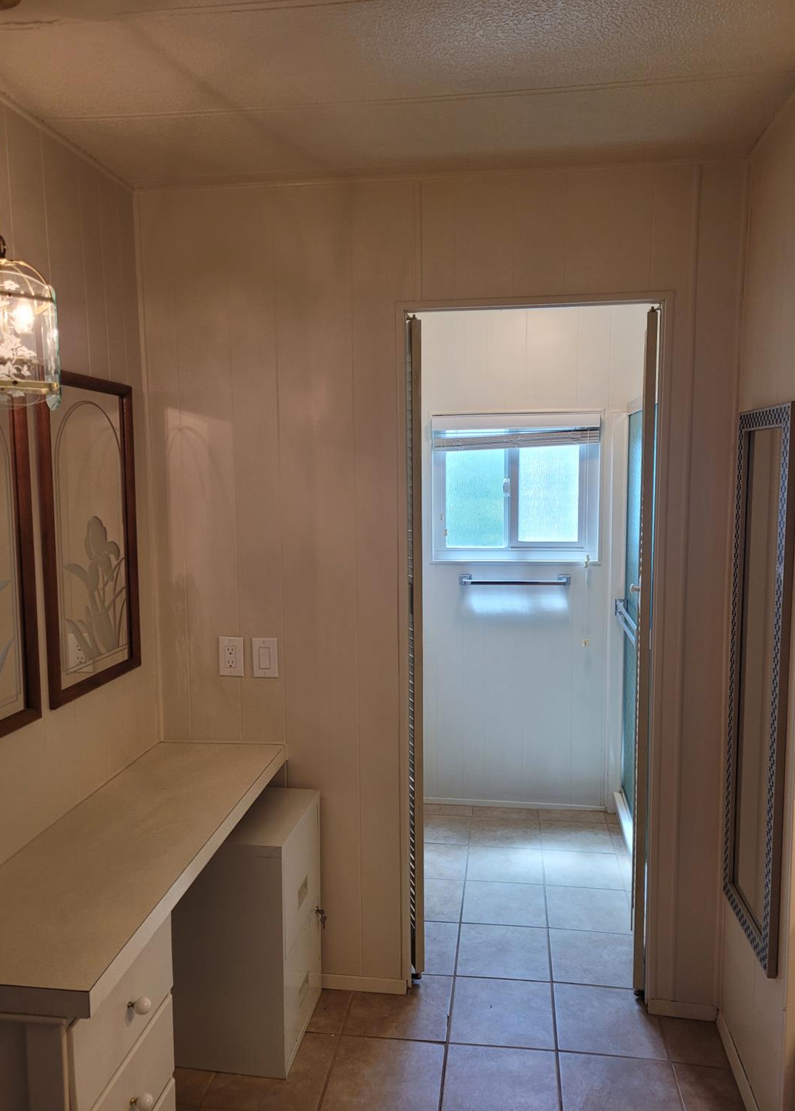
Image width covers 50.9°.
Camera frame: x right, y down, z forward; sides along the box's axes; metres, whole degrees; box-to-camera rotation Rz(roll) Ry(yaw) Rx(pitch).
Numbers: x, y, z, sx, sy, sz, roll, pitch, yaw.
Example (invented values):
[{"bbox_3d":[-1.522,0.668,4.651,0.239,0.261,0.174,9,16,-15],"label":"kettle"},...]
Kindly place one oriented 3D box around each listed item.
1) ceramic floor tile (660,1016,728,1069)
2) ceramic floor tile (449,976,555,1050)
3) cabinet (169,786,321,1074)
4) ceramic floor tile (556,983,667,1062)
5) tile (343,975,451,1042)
[{"bbox_3d":[0.848,1.380,2.368,0.164,0.012,0.187,0,6,8],"label":"ceramic floor tile"},{"bbox_3d":[0.315,1.370,2.498,0.300,0.012,0.300,0,6,8],"label":"ceramic floor tile"},{"bbox_3d":[-0.494,1.054,2.419,0.460,0.650,0.382,0,6,9],"label":"cabinet"},{"bbox_3d":[0.619,1.372,2.456,0.300,0.012,0.300,0,6,8],"label":"ceramic floor tile"},{"bbox_3d":[0.010,1.369,2.539,0.300,0.012,0.300,0,6,8],"label":"tile"}]

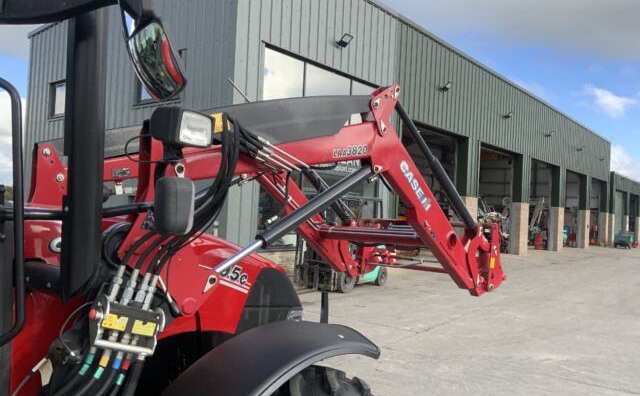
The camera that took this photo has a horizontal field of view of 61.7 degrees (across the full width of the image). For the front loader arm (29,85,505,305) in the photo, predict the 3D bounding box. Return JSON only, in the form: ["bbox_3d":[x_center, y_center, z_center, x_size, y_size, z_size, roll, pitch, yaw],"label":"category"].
[{"bbox_3d":[-0.082,-0.009,3.170,1.234,1.220,2.880,1,-2,43],"label":"front loader arm"}]

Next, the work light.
[{"bbox_3d":[-0.425,-0.217,1.650,0.120,0.108,0.145,5,0,34],"label":"work light"}]

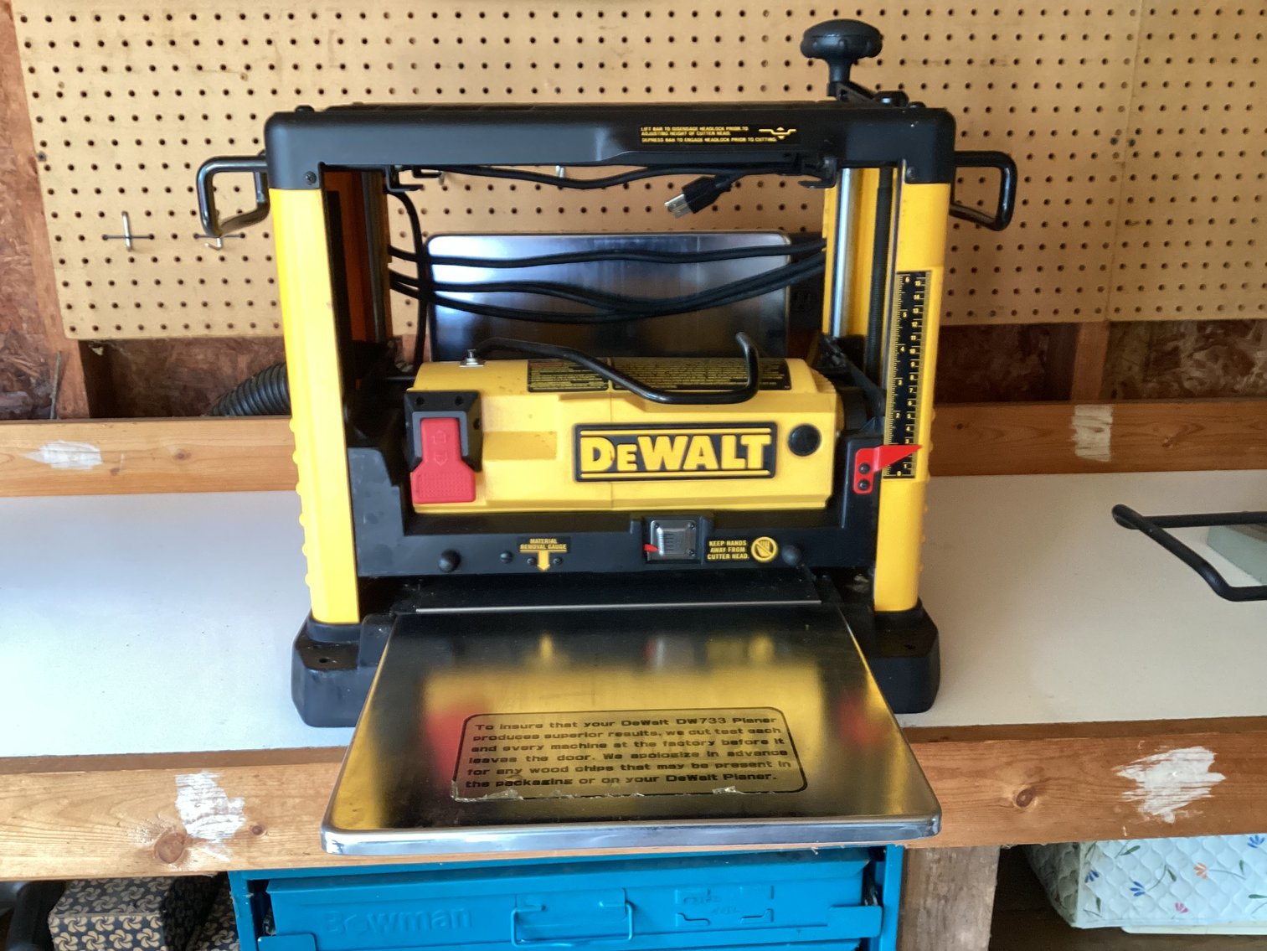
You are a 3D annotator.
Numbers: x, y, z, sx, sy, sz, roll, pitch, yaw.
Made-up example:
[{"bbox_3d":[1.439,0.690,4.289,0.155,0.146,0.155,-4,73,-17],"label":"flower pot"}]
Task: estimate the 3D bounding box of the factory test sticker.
[{"bbox_3d":[-0.004,0.167,0.688,0.204,0.001,0.095,-1,18,-3],"label":"factory test sticker"}]

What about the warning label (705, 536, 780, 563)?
[{"bbox_3d":[0.086,0.059,0.890,0.058,0.022,0.002,-1,18,-3],"label":"warning label"}]

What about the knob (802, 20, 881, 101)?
[{"bbox_3d":[0.151,-0.302,0.825,0.060,0.053,0.060,-1,18,-3],"label":"knob"}]

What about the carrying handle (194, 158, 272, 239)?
[{"bbox_3d":[-0.290,-0.229,0.909,0.065,0.059,0.154,-1,18,-3],"label":"carrying handle"}]

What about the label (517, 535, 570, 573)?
[{"bbox_3d":[-0.070,0.061,0.883,0.041,0.029,0.002,-1,18,-3],"label":"label"}]

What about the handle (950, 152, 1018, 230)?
[{"bbox_3d":[0.253,-0.239,0.933,0.065,0.059,0.154,-1,18,-3],"label":"handle"}]

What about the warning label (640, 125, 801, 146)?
[{"bbox_3d":[0.060,-0.234,0.783,0.110,0.015,0.002,-1,-7,-3],"label":"warning label"}]

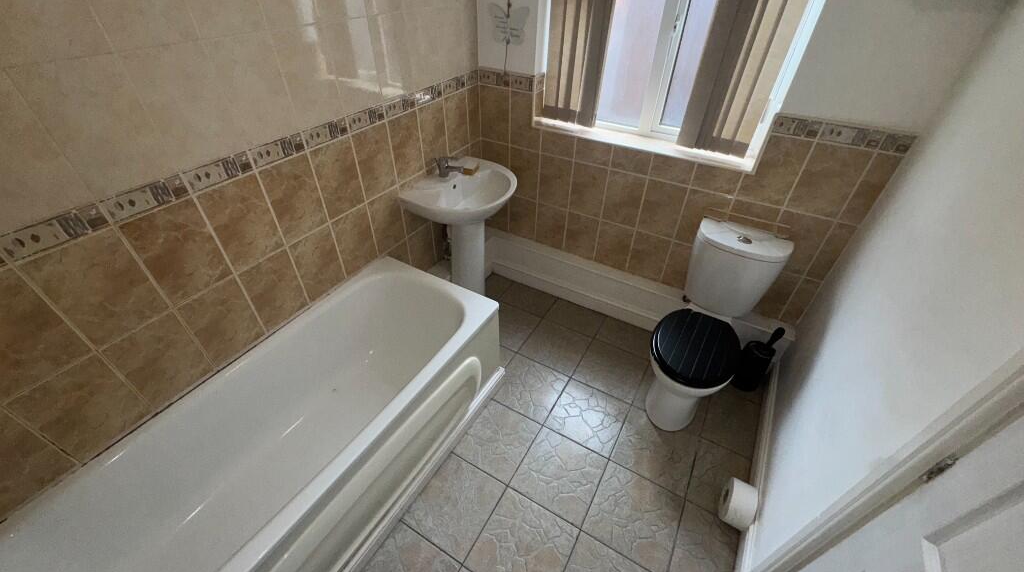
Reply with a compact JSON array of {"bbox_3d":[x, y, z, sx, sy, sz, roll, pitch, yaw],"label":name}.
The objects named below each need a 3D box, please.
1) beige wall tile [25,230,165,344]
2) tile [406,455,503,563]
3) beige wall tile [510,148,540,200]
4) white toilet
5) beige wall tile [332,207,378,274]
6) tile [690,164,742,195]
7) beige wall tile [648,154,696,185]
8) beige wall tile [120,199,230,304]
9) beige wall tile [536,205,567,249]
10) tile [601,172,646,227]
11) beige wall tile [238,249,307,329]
[{"bbox_3d":[-1.119,0.011,1.137,0.010,0.302,0.202,21,43,22],"label":"beige wall tile"},{"bbox_3d":[-0.242,0.892,1.707,0.325,0.010,0.329,21,43,22],"label":"tile"},{"bbox_3d":[0.073,-0.657,2.439,0.200,0.300,0.010,21,43,23],"label":"beige wall tile"},{"bbox_3d":[0.880,0.222,1.893,0.400,0.788,0.699,21,43,23],"label":"white toilet"},{"bbox_3d":[-0.711,-0.203,1.880,0.010,0.301,0.200,21,44,23],"label":"beige wall tile"},{"bbox_3d":[0.958,-0.495,1.935,0.200,0.120,0.010,21,43,23],"label":"tile"},{"bbox_3d":[0.781,-0.562,2.013,0.200,0.120,0.010,21,43,23],"label":"beige wall tile"},{"bbox_3d":[-1.011,-0.101,1.270,0.010,0.301,0.201,21,43,23],"label":"beige wall tile"},{"bbox_3d":[0.248,-0.369,2.557,0.200,0.277,0.010,21,44,23],"label":"beige wall tile"},{"bbox_3d":[0.599,-0.460,2.214,0.200,0.301,0.010,21,44,23],"label":"tile"},{"bbox_3d":[-0.907,0.021,1.593,0.010,0.300,0.200,21,43,23],"label":"beige wall tile"}]

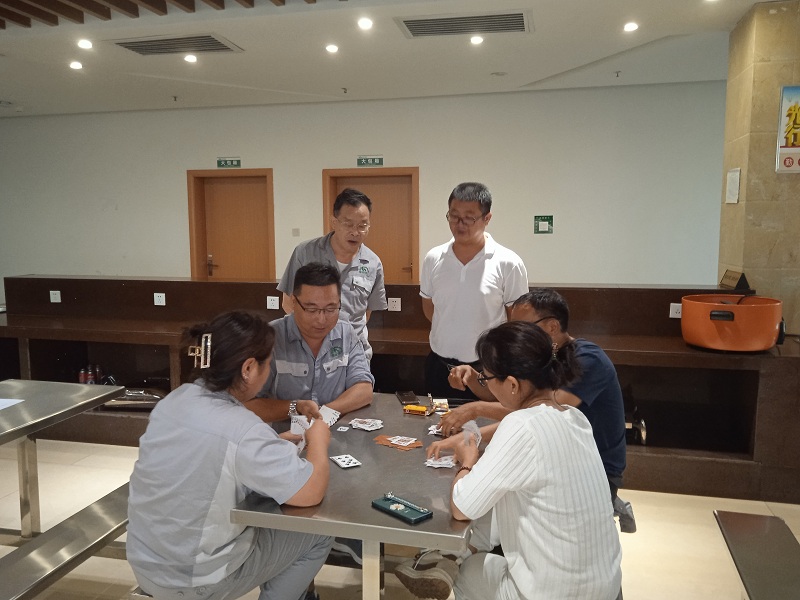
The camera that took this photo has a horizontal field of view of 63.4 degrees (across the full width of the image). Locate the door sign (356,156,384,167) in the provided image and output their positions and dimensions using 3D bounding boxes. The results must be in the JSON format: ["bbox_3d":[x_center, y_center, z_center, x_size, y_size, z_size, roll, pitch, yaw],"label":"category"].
[{"bbox_3d":[-0.302,-1.423,6.635,0.284,0.107,0.020,2,7,14],"label":"door sign"}]

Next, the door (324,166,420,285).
[{"bbox_3d":[-0.292,-0.340,6.817,1.027,2.042,0.150,2,7,14],"label":"door"}]

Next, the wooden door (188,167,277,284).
[{"bbox_3d":[-1.830,-0.395,7.195,1.027,2.064,0.150,2,7,14],"label":"wooden door"}]

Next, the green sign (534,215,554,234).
[{"bbox_3d":[1.399,-0.732,6.287,0.180,0.183,0.015,2,7,14],"label":"green sign"}]

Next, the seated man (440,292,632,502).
[{"bbox_3d":[0.448,0.563,2.378,0.700,1.220,0.520,1,6,7],"label":"seated man"}]

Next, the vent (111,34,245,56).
[{"bbox_3d":[-1.608,-1.829,4.670,0.800,0.040,0.430,2,7,14],"label":"vent"}]

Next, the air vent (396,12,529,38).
[{"bbox_3d":[0.424,-1.771,4.168,0.800,0.040,0.430,2,7,14],"label":"air vent"}]

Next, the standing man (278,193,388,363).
[{"bbox_3d":[-0.314,0.300,3.057,0.520,1.610,0.420,-2,7,-21],"label":"standing man"}]

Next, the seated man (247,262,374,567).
[{"bbox_3d":[-0.307,0.515,2.488,0.520,1.310,0.620,-3,7,-25],"label":"seated man"}]

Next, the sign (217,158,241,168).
[{"bbox_3d":[-1.852,-1.488,7.016,0.287,0.112,0.020,2,7,14],"label":"sign"}]

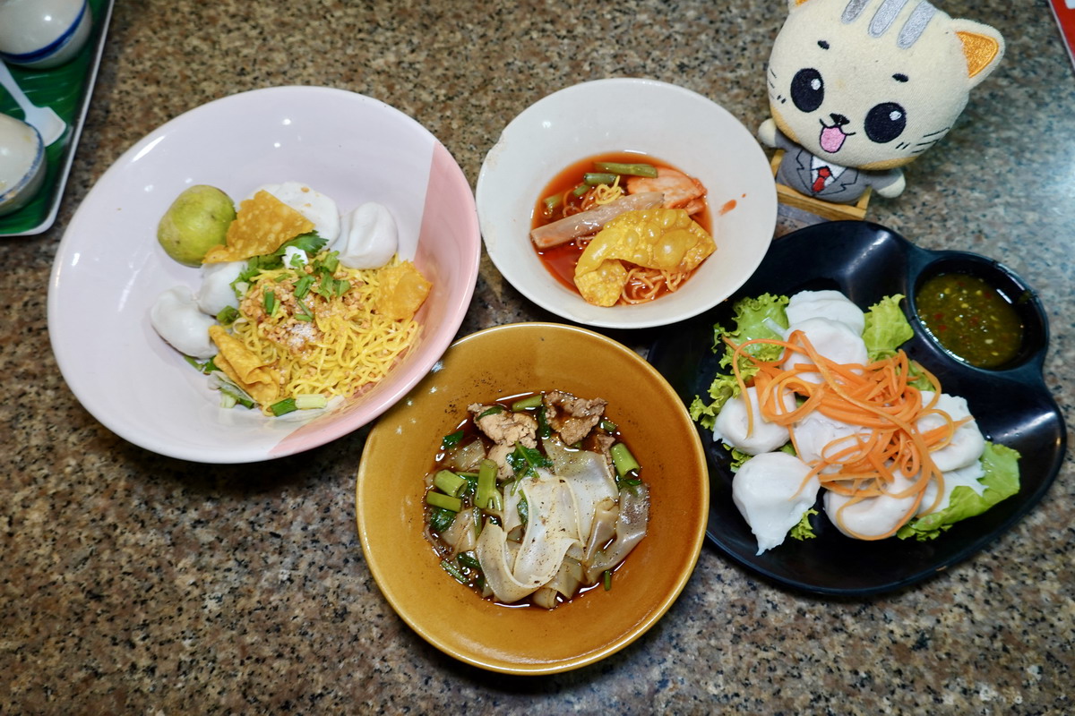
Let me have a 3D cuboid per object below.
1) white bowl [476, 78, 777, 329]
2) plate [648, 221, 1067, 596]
[{"bbox_3d":[0.051,-0.082,0.439,0.171,0.065,0.171,-1,67,2],"label":"white bowl"},{"bbox_3d":[0.181,0.021,0.408,0.246,0.031,0.202,-34,70,-11],"label":"plate"}]

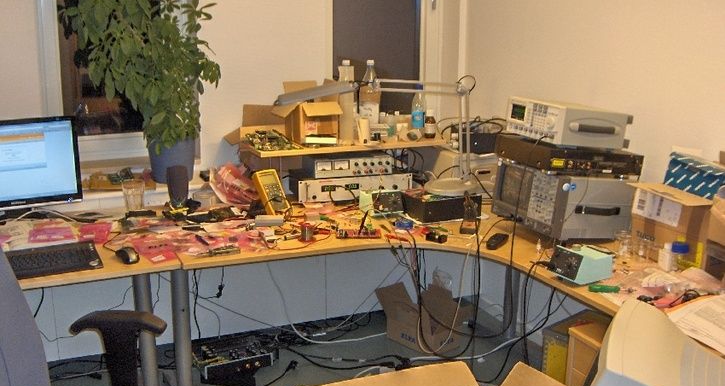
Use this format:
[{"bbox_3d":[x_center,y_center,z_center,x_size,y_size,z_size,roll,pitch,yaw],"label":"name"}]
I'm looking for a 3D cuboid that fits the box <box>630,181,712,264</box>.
[{"bbox_3d":[0.916,0.100,2.390,0.145,0.200,0.195,-5,14,-22],"label":"box"}]

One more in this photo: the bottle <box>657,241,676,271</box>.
[{"bbox_3d":[0.921,0.190,2.456,0.053,0.084,0.050,5,13,21],"label":"bottle"}]

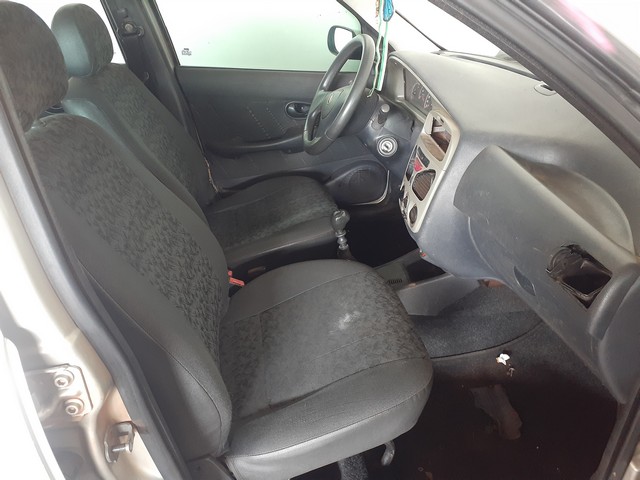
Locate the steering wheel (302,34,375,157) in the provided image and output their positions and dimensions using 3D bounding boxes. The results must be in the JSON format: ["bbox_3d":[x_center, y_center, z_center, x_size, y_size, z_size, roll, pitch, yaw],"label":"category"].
[{"bbox_3d":[0.062,-0.428,1.503,0.100,0.380,0.380,22,19,-21],"label":"steering wheel"}]

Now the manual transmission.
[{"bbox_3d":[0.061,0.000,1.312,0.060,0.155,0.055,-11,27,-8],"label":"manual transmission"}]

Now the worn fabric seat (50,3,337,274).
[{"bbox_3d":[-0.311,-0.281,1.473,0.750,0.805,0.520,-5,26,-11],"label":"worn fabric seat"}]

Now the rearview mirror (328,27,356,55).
[{"bbox_3d":[0.092,-0.768,1.947,0.090,0.130,0.190,-10,28,-20],"label":"rearview mirror"}]

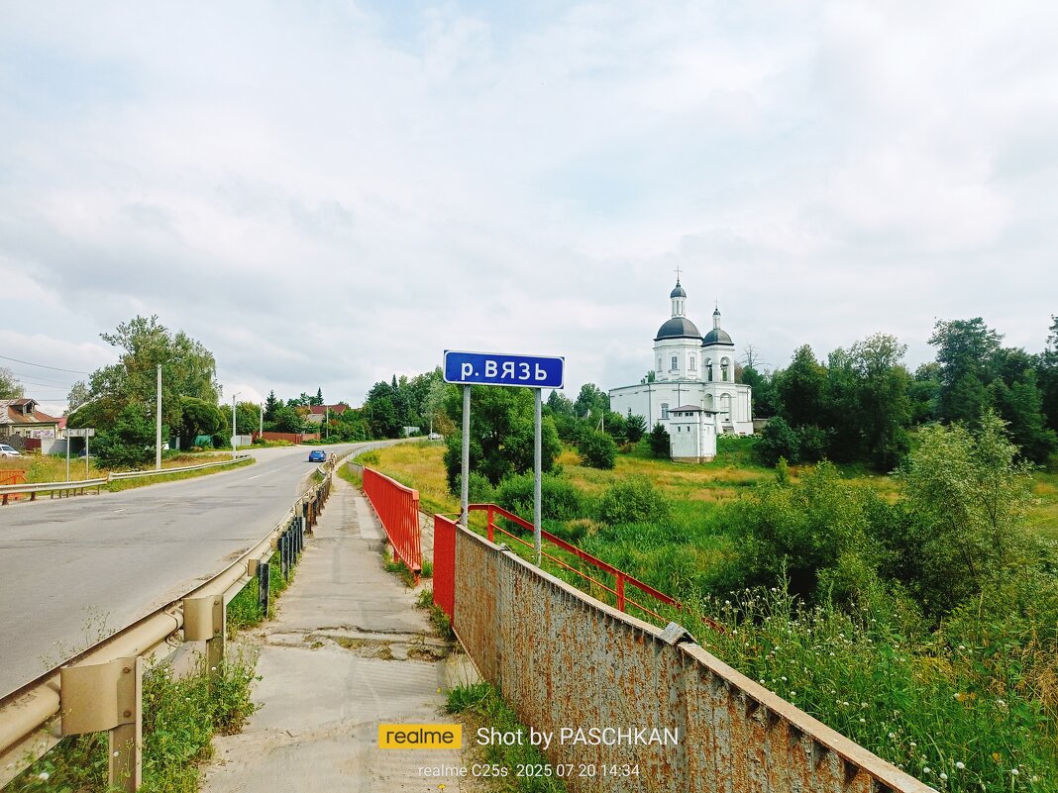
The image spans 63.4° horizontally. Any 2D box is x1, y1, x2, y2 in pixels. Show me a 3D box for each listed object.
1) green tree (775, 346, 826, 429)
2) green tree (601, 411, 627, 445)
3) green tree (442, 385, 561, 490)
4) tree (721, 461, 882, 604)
[{"bbox_3d":[35.905,-0.392,113.000,6.598,12.562,6.598,0,-3,0],"label":"green tree"},{"bbox_3d":[12.668,4.741,128.000,3.737,5.227,3.737,0,-3,0],"label":"green tree"},{"bbox_3d":[-2.160,3.270,68.000,9.450,8.740,8.970,0,-3,0],"label":"green tree"},{"bbox_3d":[7.180,3.650,22.500,4.220,3.850,4.010,0,-3,0],"label":"tree"}]

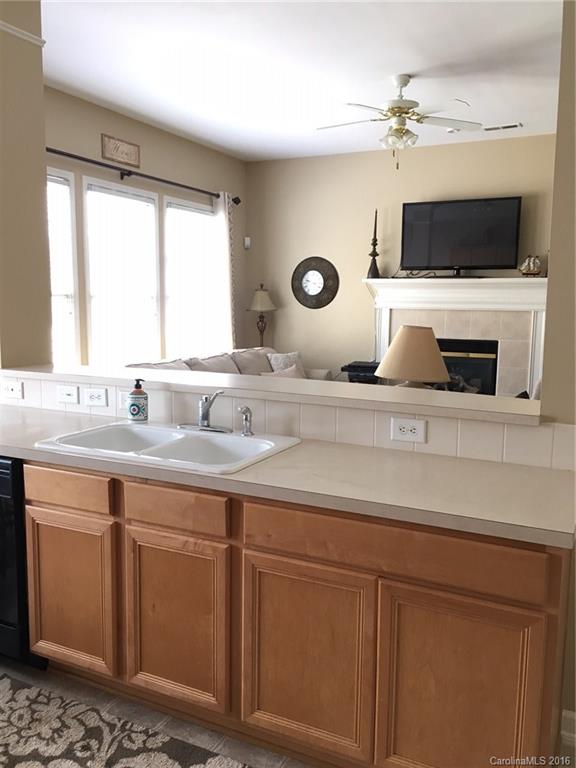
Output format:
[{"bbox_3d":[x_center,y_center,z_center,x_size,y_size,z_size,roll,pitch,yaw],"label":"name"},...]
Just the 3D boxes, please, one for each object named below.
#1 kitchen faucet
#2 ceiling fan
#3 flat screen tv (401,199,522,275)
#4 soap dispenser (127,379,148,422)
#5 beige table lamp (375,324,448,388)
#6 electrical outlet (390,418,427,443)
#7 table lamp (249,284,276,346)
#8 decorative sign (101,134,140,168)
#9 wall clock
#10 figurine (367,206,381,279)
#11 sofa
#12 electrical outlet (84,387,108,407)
[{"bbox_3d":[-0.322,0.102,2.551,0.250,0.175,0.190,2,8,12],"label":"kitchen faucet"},{"bbox_3d":[0.823,-1.970,4.687,1.270,0.510,1.270,4,8,26],"label":"ceiling fan"},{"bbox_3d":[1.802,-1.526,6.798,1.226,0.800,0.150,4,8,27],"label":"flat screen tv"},{"bbox_3d":[-0.652,0.073,2.785,0.086,0.180,0.085,1,7,0],"label":"soap dispenser"},{"bbox_3d":[0.641,0.032,3.401,0.395,0.680,0.395,4,8,26],"label":"beige table lamp"},{"bbox_3d":[0.435,0.168,2.313,0.130,0.083,0.012,4,8,26],"label":"electrical outlet"},{"bbox_3d":[-0.297,-0.314,7.332,0.400,1.620,0.400,4,8,26],"label":"table lamp"},{"bbox_3d":[-1.550,-2.167,6.020,0.020,0.218,0.523,4,8,27],"label":"decorative sign"},{"bbox_3d":[0.309,-1.155,7.343,0.600,0.600,0.050,4,8,26],"label":"wall clock"},{"bbox_3d":[0.975,-1.558,7.215,0.136,0.770,0.136,4,8,27],"label":"figurine"},{"bbox_3d":[-0.512,0.210,6.066,0.950,0.925,2.500,4,8,27],"label":"sofa"},{"bbox_3d":[-0.894,0.064,2.992,0.124,0.080,0.012,4,8,27],"label":"electrical outlet"}]

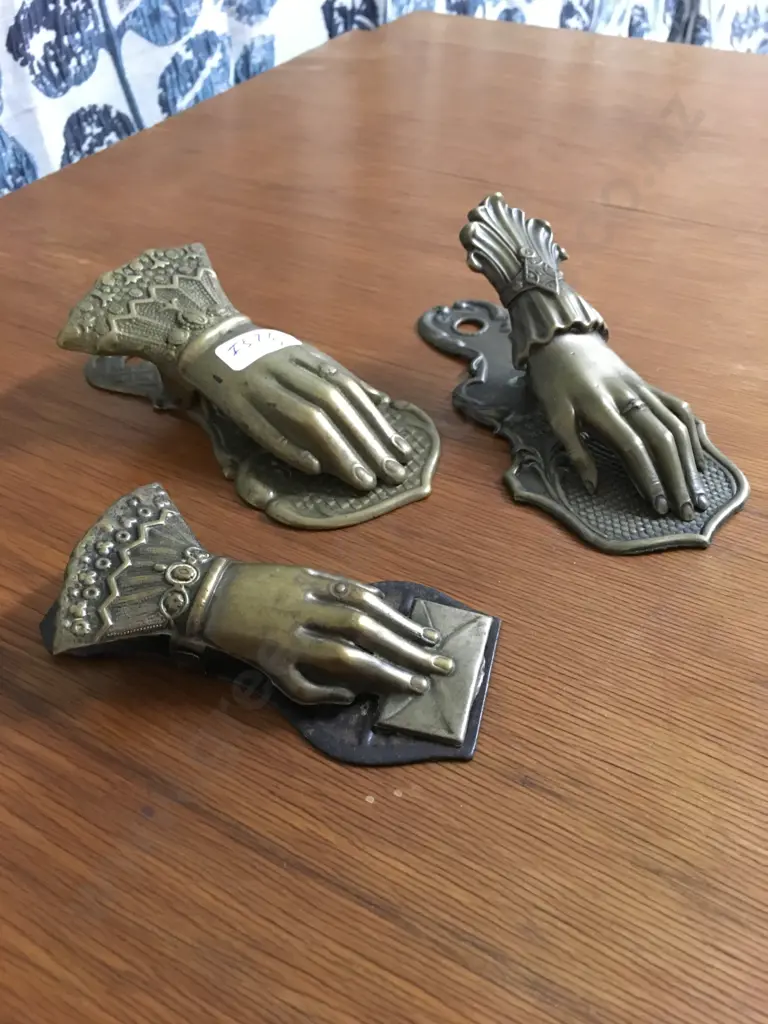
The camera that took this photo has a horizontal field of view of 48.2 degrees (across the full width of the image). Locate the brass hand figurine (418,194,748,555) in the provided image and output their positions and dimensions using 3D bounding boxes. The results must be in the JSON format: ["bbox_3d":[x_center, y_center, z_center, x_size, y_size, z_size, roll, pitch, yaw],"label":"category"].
[{"bbox_3d":[0.056,-0.054,0.262,0.070,0.054,0.147,-17,44,-17],"label":"brass hand figurine"}]

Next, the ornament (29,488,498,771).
[{"bbox_3d":[-0.030,0.019,0.196,0.112,0.036,0.057,7,42,10],"label":"ornament"}]

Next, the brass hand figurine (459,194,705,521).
[{"bbox_3d":[0.061,-0.048,0.256,0.039,0.030,0.122,-17,56,-17],"label":"brass hand figurine"}]

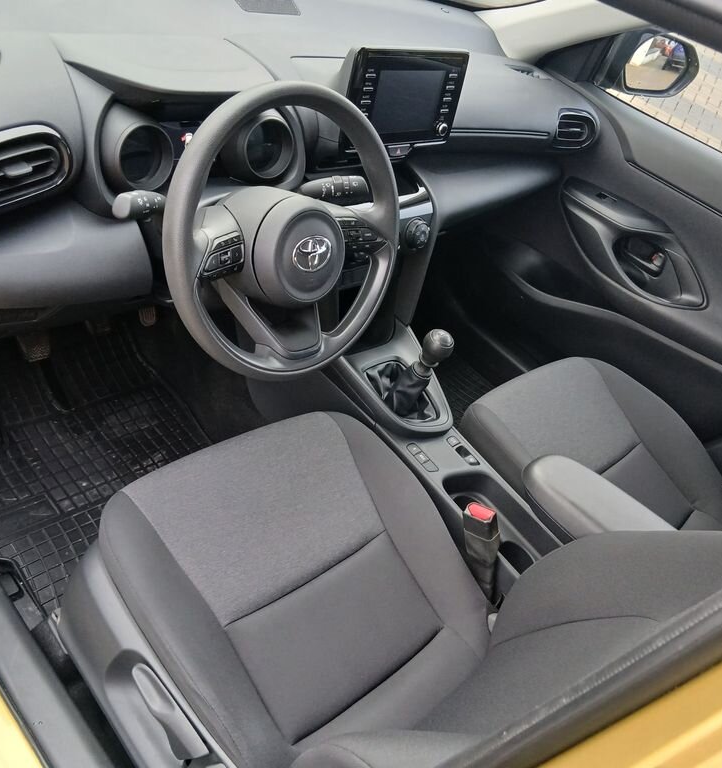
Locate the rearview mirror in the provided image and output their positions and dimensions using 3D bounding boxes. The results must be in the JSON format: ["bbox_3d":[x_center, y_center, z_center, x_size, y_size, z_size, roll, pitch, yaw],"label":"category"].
[{"bbox_3d":[0.688,-0.758,1.839,0.210,0.150,0.125,0,42,-25],"label":"rearview mirror"}]

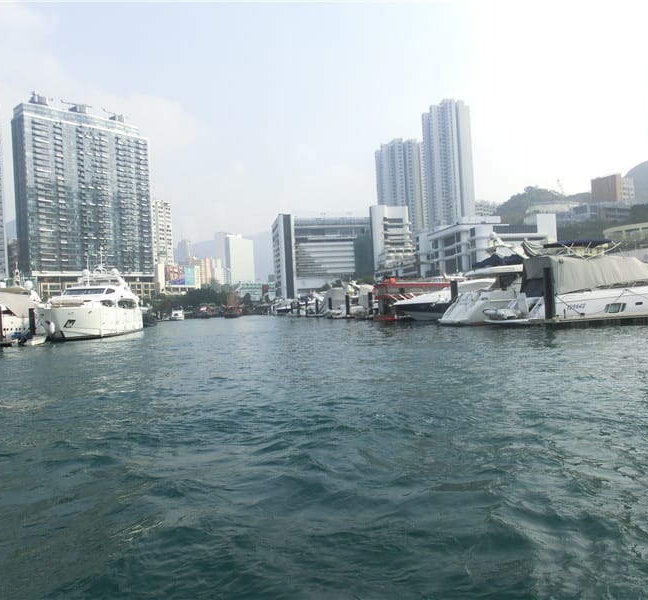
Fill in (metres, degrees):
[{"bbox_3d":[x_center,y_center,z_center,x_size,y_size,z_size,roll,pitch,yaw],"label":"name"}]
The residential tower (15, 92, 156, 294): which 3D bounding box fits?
[{"bbox_3d":[-134.328,-46.278,315.040,67.260,113.800,19.100,-2,-1,-45],"label":"residential tower"}]

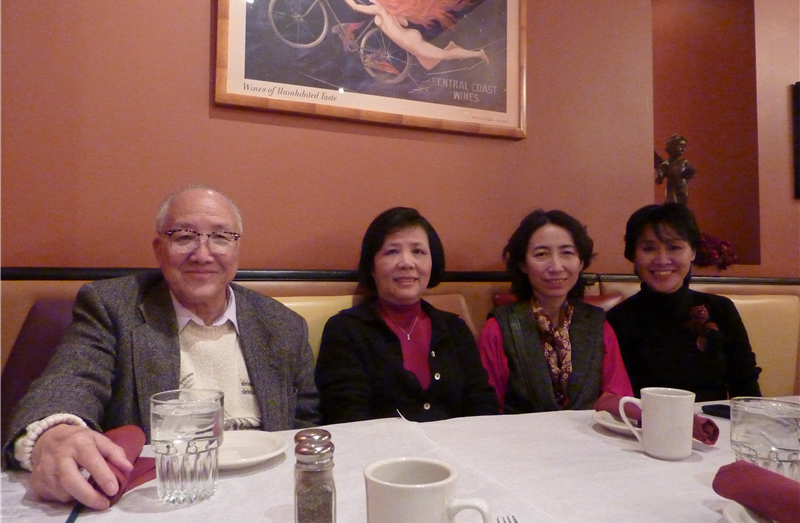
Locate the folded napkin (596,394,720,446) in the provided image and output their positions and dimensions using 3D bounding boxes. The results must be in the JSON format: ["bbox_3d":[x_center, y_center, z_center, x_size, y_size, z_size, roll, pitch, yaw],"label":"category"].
[{"bbox_3d":[0.425,0.263,0.980,0.050,0.043,0.220,2,-3,-29],"label":"folded napkin"}]

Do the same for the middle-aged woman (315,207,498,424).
[{"bbox_3d":[0.089,0.460,1.221,0.470,1.200,0.680,1,-3,-17],"label":"middle-aged woman"}]

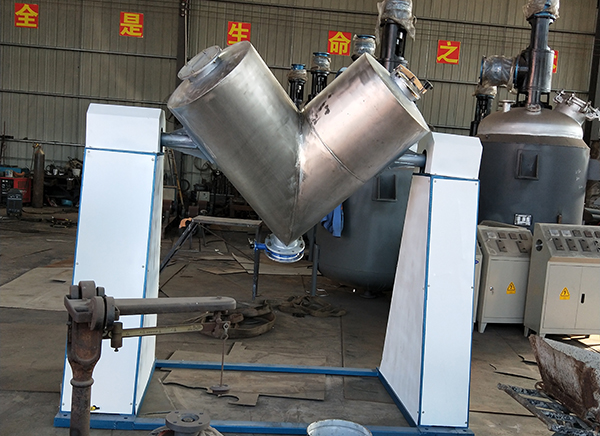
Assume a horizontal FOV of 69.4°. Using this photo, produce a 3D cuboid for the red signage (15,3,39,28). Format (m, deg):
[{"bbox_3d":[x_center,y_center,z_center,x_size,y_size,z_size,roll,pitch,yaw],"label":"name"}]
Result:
[{"bbox_3d":[-7.015,-5.185,11.138,0.605,0.605,0.020,4,5,-2],"label":"red signage"}]

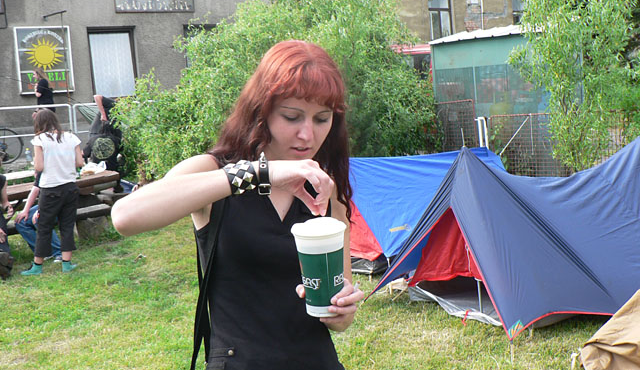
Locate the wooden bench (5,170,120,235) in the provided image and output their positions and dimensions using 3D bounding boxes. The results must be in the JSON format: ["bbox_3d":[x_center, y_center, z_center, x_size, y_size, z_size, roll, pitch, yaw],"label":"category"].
[{"bbox_3d":[-3.420,0.340,8.250,1.900,0.770,1.350,-7,7,-27],"label":"wooden bench"}]

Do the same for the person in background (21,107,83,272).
[{"bbox_3d":[-2.740,0.070,6.800,0.550,1.630,0.420,-6,6,-11],"label":"person in background"}]

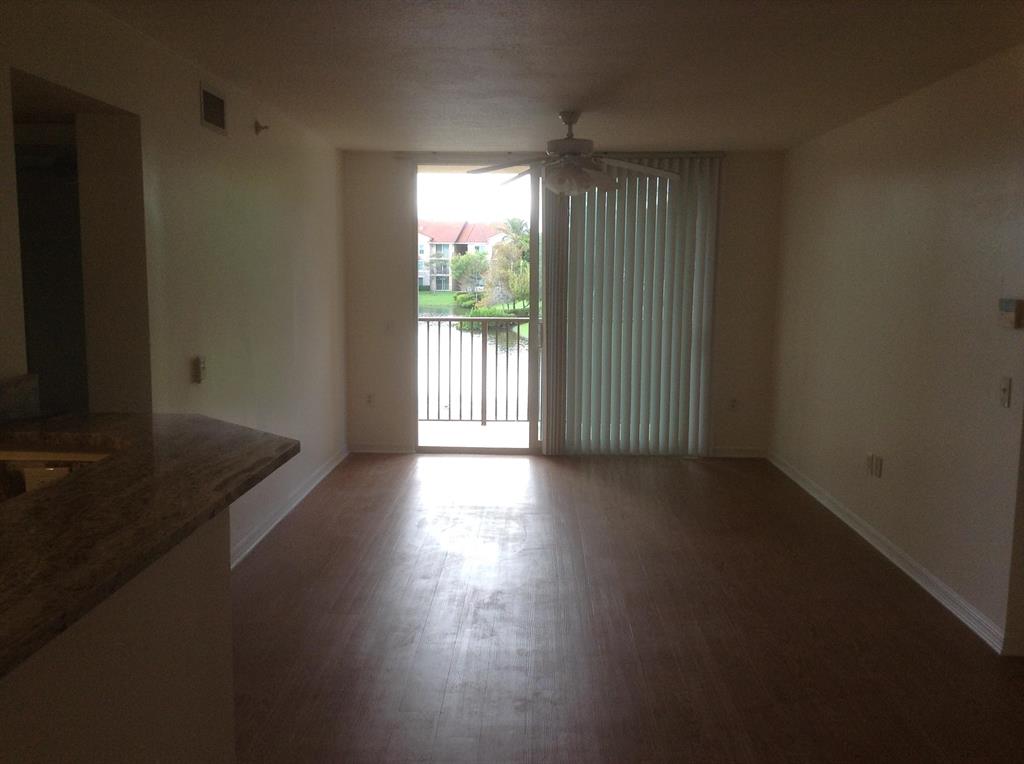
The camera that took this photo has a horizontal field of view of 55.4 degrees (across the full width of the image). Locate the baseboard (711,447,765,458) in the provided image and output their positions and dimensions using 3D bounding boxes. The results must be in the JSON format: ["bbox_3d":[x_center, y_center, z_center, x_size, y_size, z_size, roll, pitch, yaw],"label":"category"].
[{"bbox_3d":[1.844,0.567,7.936,0.470,0.105,0.020,1,7,1],"label":"baseboard"}]

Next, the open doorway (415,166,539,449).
[{"bbox_3d":[-0.283,-0.574,7.887,0.985,2.308,0.130,1,7,1],"label":"open doorway"}]

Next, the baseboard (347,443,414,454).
[{"bbox_3d":[-1.071,0.536,8.004,0.562,0.105,0.020,1,7,1],"label":"baseboard"}]

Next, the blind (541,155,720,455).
[{"bbox_3d":[0.911,-0.594,7.735,1.390,2.404,0.110,1,7,1],"label":"blind"}]

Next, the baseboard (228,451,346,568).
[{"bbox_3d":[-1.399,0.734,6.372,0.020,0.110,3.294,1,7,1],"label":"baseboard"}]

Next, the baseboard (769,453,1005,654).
[{"bbox_3d":[2.051,0.813,5.944,0.020,0.110,3.994,1,7,1],"label":"baseboard"}]

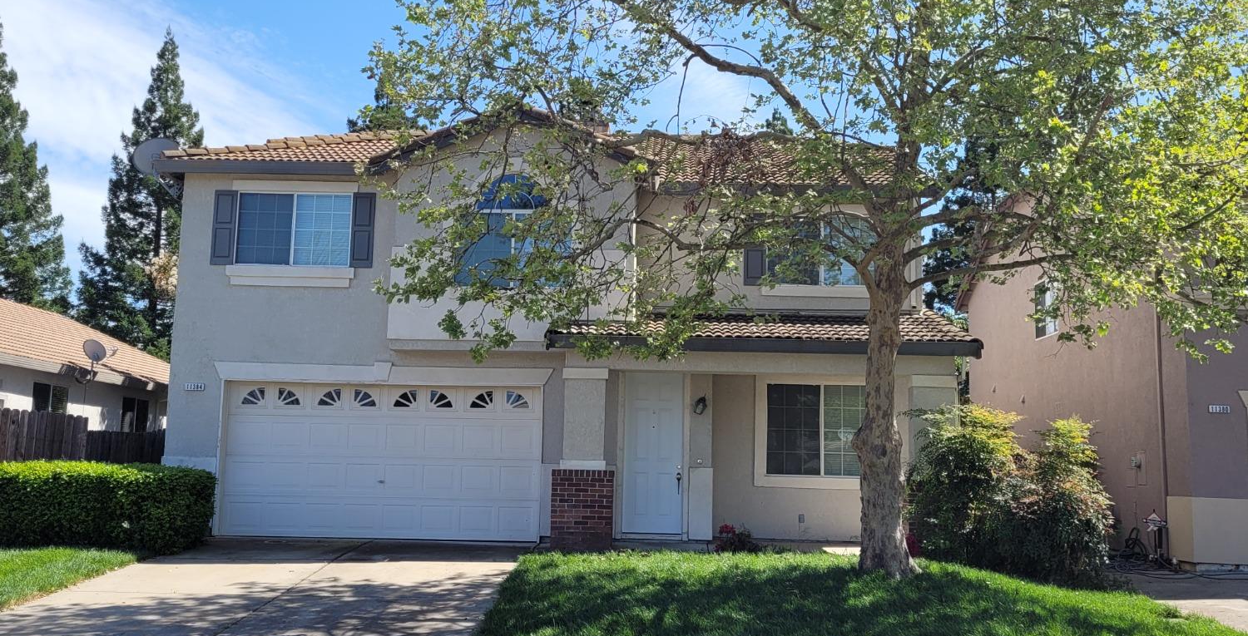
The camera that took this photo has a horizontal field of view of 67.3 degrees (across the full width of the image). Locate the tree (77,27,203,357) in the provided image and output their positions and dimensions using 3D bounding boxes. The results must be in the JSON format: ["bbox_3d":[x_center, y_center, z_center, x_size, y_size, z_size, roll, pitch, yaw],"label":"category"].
[{"bbox_3d":[-19.281,-3.394,38.927,6.200,18.200,6.200,1,-6,1],"label":"tree"}]

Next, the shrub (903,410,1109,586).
[{"bbox_3d":[5.297,2.430,12.922,2.550,2.350,1.900,1,-6,1],"label":"shrub"}]

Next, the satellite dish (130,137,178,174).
[{"bbox_3d":[-7.643,-2.602,15.298,0.840,0.680,0.420,0,-6,16],"label":"satellite dish"}]

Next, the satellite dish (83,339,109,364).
[{"bbox_3d":[-9.645,0.599,17.110,0.500,0.480,0.280,0,-6,16],"label":"satellite dish"}]

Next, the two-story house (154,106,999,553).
[{"bbox_3d":[-0.879,-0.199,20.352,12.350,8.600,13.700,1,-6,1],"label":"two-story house"}]

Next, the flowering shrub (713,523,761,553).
[{"bbox_3d":[1.632,3.199,13.512,0.690,0.500,0.600,1,-6,1],"label":"flowering shrub"}]

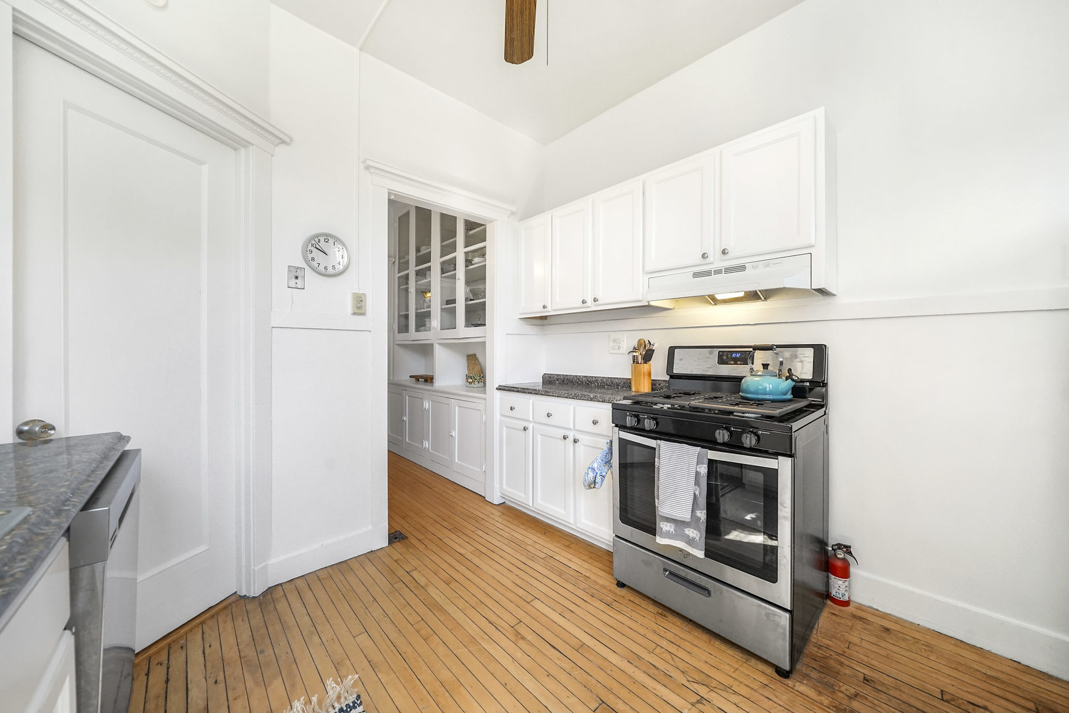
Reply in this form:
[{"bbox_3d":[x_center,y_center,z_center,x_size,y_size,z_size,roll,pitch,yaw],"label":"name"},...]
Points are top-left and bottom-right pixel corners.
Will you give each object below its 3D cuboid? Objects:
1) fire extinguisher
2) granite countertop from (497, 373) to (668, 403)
[{"bbox_3d":[1.429,1.010,1.655,0.082,0.275,0.125,-2,2,-45],"label":"fire extinguisher"},{"bbox_3d":[0.301,0.209,2.497,0.515,0.112,1.110,-2,2,-45],"label":"granite countertop"}]

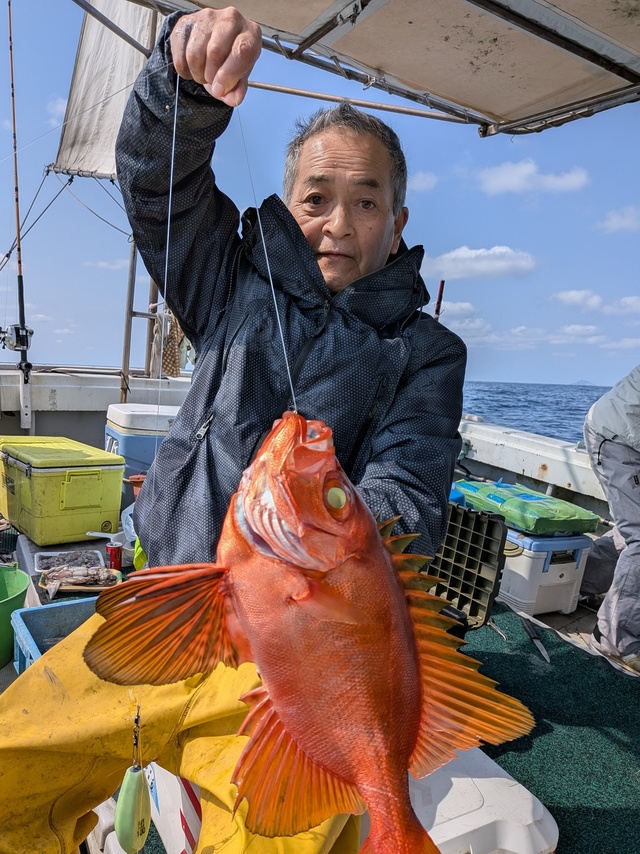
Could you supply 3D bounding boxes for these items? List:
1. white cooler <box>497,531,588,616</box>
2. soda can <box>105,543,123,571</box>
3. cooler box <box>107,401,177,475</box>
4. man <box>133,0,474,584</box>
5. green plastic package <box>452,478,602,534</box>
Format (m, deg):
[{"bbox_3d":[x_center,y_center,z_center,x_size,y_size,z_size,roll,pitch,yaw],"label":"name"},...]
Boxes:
[{"bbox_3d":[0.855,0.545,2.462,0.265,0.310,0.430,0,5,-21],"label":"white cooler"},{"bbox_3d":[-0.851,0.543,2.450,0.066,0.122,0.066,2,5,0],"label":"soda can"},{"bbox_3d":[-0.883,0.106,3.579,0.700,0.420,0.450,-1,6,-30],"label":"cooler box"},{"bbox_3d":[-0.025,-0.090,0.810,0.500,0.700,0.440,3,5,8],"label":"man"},{"bbox_3d":[0.883,0.327,2.538,0.290,0.090,0.580,1,5,-14],"label":"green plastic package"}]

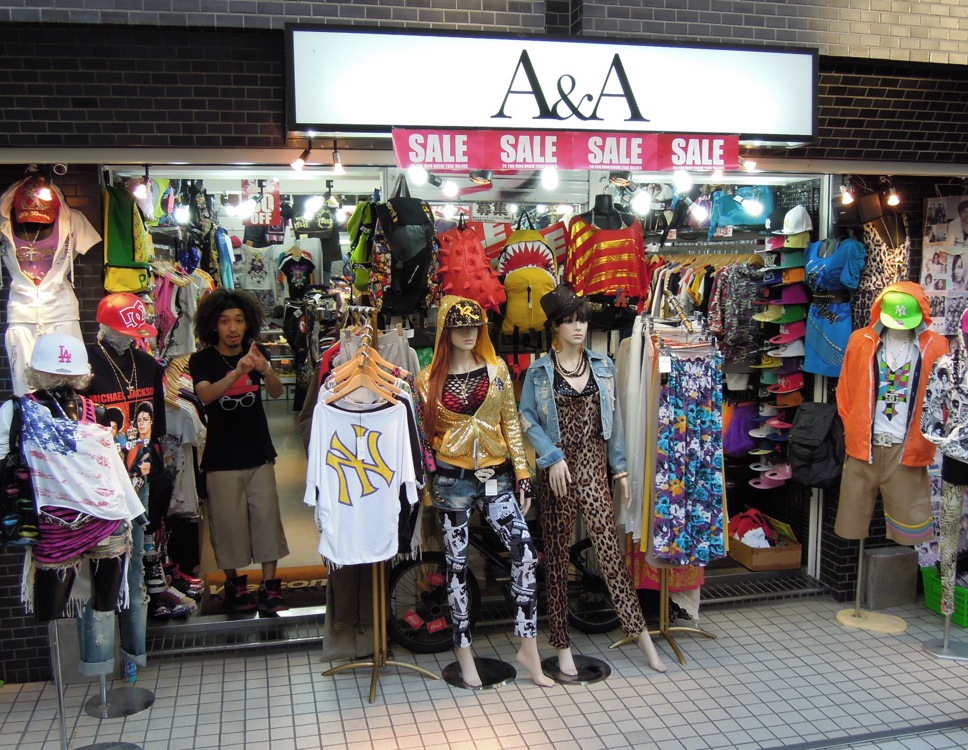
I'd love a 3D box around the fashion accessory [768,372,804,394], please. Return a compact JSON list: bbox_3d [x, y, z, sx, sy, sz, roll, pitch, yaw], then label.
[{"bbox_3d":[1.796,0.050,5.983,0.240,0.120,0.180,-10,11,-26],"label":"fashion accessory"}]

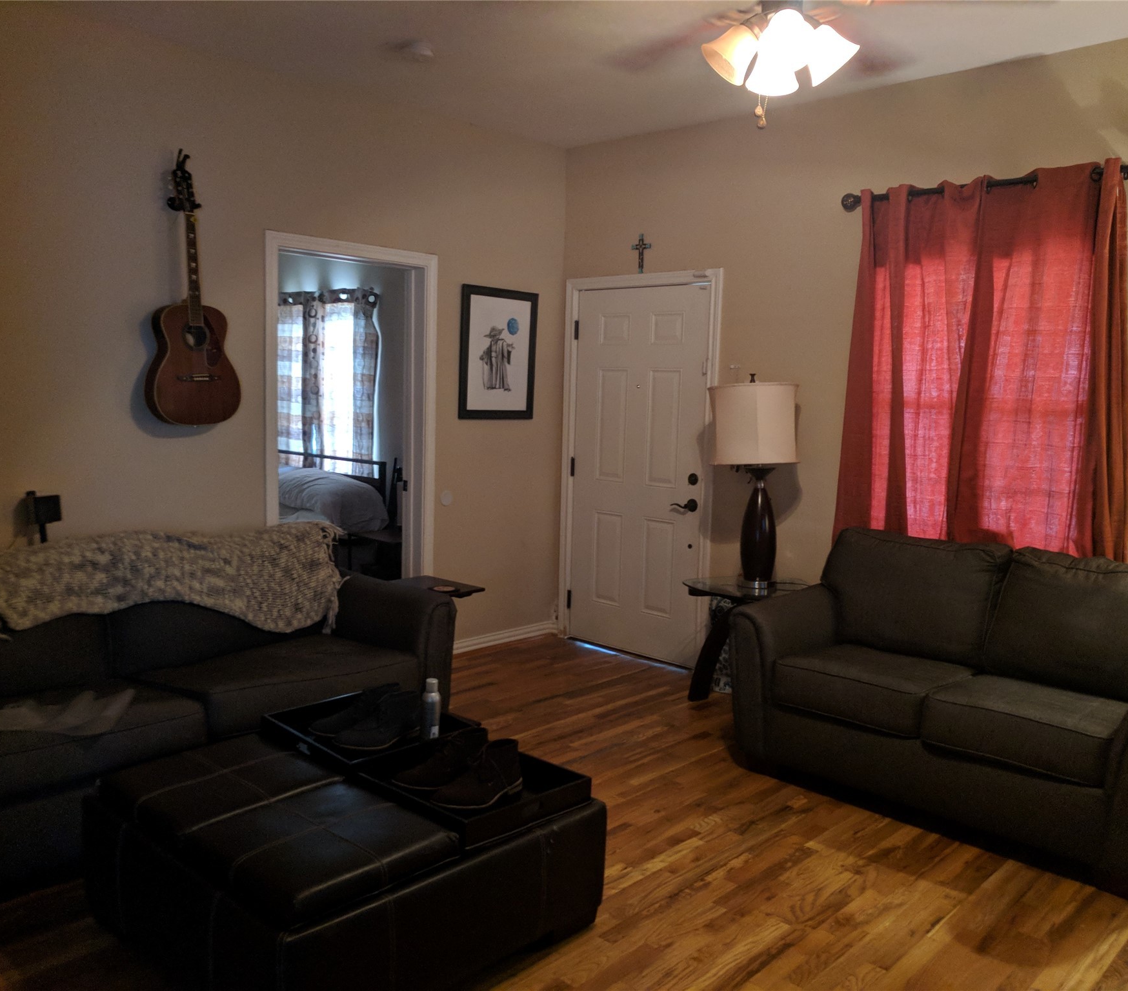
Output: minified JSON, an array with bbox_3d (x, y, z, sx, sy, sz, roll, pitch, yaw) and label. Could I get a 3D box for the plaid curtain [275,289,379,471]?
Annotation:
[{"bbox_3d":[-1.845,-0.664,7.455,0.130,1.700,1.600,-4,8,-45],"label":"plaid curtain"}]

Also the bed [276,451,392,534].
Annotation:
[{"bbox_3d":[-2.520,0.217,6.649,1.580,0.920,2.120,8,9,42],"label":"bed"}]

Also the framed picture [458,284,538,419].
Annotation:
[{"bbox_3d":[-0.348,-0.764,5.394,0.030,0.701,0.561,8,9,42],"label":"framed picture"}]

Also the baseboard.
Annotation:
[{"bbox_3d":[-0.366,0.805,5.568,0.900,0.080,0.020,-4,8,-45],"label":"baseboard"}]

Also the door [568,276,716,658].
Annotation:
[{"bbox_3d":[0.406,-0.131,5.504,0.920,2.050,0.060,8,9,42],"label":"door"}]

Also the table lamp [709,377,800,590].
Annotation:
[{"bbox_3d":[0.857,-0.053,4.420,0.410,0.940,0.410,2,6,0],"label":"table lamp"}]

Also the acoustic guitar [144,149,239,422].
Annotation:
[{"bbox_3d":[-1.520,-0.812,3.996,0.125,1.050,0.385,8,11,42],"label":"acoustic guitar"}]

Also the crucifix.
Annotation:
[{"bbox_3d":[0.416,-1.308,5.361,0.135,0.215,0.022,8,9,42],"label":"crucifix"}]

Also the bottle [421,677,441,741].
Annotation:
[{"bbox_3d":[-0.411,0.669,3.087,0.058,0.203,0.058,2,6,0],"label":"bottle"}]

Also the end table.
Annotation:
[{"bbox_3d":[0.817,0.694,4.512,0.580,0.578,0.580,2,6,0],"label":"end table"}]

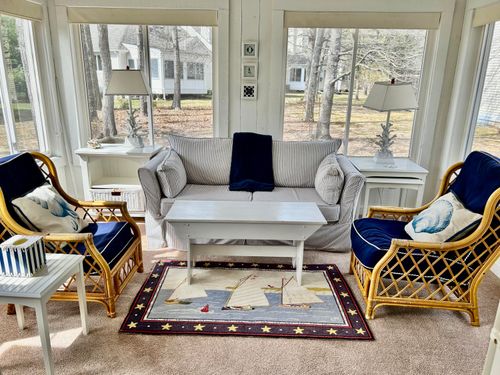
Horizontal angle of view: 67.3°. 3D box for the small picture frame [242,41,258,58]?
[{"bbox_3d":[0.008,-1.350,3.705,0.157,0.164,0.025,2,15,2],"label":"small picture frame"}]

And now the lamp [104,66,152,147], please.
[{"bbox_3d":[-1.209,-0.797,3.760,0.400,0.782,0.305,-3,16,-15],"label":"lamp"}]

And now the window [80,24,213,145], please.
[{"bbox_3d":[-1.053,-1.024,3.927,1.341,1.243,0.102,2,15,2],"label":"window"}]

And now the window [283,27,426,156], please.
[{"bbox_3d":[1.031,-0.950,3.839,1.336,1.244,0.102,2,15,2],"label":"window"}]

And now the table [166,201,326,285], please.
[{"bbox_3d":[-0.028,0.383,2.540,0.997,0.470,0.406,1,15,0],"label":"table"}]

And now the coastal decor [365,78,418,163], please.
[{"bbox_3d":[1.315,-0.615,3.529,0.400,0.778,0.305,-2,16,-14],"label":"coastal decor"}]

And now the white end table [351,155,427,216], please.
[{"bbox_3d":[1.274,0.066,3.613,0.587,0.582,0.584,2,15,4],"label":"white end table"}]

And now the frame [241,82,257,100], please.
[{"bbox_3d":[-0.004,-0.968,3.809,0.166,0.163,0.025,2,15,2],"label":"frame"}]

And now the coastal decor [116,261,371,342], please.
[{"bbox_3d":[-0.017,0.666,2.375,1.330,0.012,0.832,1,15,0],"label":"coastal decor"}]

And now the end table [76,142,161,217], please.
[{"bbox_3d":[-1.295,-0.080,3.814,0.705,0.635,0.457,1,15,0],"label":"end table"}]

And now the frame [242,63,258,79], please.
[{"bbox_3d":[0.004,-1.161,3.756,0.161,0.161,0.025,2,15,2],"label":"frame"}]

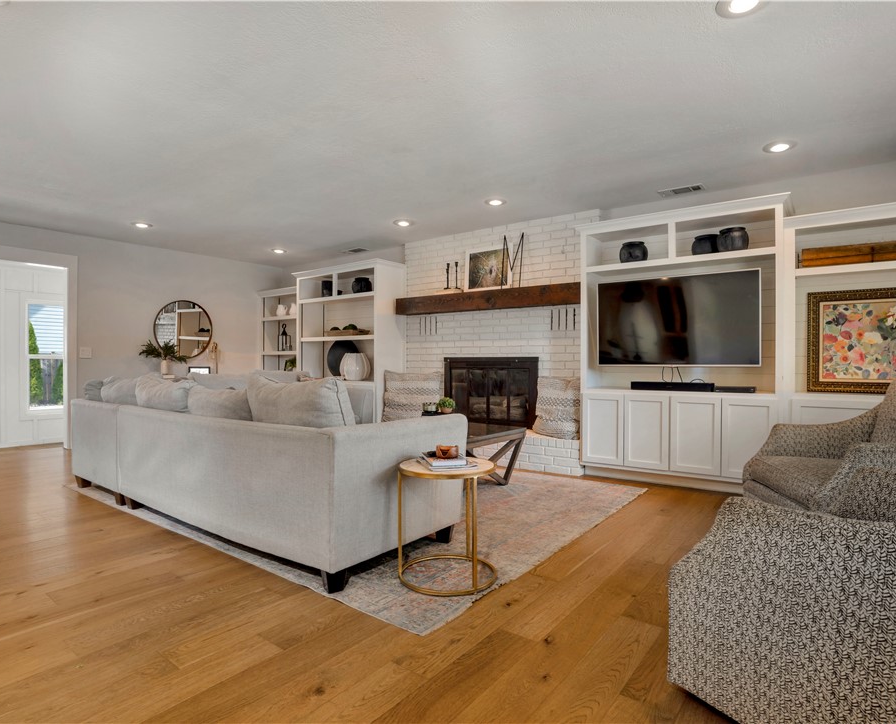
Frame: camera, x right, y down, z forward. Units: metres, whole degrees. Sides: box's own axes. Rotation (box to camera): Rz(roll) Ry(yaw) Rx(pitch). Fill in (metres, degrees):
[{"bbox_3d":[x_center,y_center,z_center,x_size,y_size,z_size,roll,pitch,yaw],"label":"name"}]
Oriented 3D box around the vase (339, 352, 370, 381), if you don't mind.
[{"bbox_3d":[-1.233,0.060,6.460,0.400,0.355,0.400,0,0,0],"label":"vase"}]

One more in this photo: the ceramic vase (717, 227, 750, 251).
[{"bbox_3d":[2.342,-0.985,3.965,0.228,0.205,0.228,0,0,35],"label":"ceramic vase"}]

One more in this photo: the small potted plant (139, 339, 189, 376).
[{"bbox_3d":[-3.673,-0.058,6.253,0.400,0.480,0.530,0,0,38],"label":"small potted plant"}]

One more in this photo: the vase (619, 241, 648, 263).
[{"bbox_3d":[1.700,-0.995,4.415,0.245,0.190,0.245,0,0,35],"label":"vase"}]

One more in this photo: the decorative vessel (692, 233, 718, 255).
[{"bbox_3d":[2.195,-0.980,4.095,0.235,0.190,0.235,0,0,35],"label":"decorative vessel"}]

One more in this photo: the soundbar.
[{"bbox_3d":[1.929,0.213,4.153,0.650,0.068,0.100,0,0,35],"label":"soundbar"}]

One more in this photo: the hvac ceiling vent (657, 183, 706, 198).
[{"bbox_3d":[2.056,-1.507,4.246,0.352,0.020,0.150,0,0,35],"label":"hvac ceiling vent"}]

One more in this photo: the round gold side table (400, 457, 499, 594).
[{"bbox_3d":[-0.004,0.770,2.346,0.470,0.540,0.470,0,0,0],"label":"round gold side table"}]

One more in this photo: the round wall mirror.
[{"bbox_3d":[-3.631,-0.442,6.640,0.030,0.790,0.780,0,0,38],"label":"round wall mirror"}]

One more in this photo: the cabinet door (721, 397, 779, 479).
[{"bbox_3d":[2.349,0.614,3.760,0.370,0.650,0.022,0,0,35],"label":"cabinet door"}]

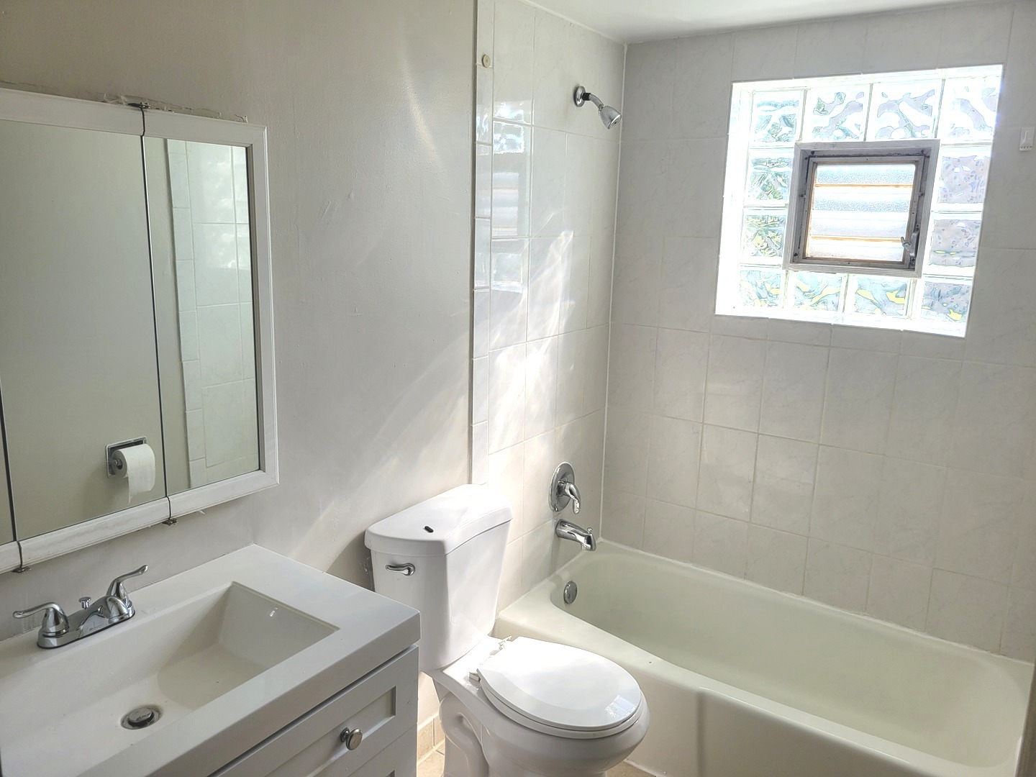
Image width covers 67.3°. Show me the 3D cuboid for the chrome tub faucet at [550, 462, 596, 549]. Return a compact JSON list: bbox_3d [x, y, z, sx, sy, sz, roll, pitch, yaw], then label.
[{"bbox_3d":[0.222,0.441,2.858,0.147,0.314,0.178,10,15,33],"label":"chrome tub faucet"}]

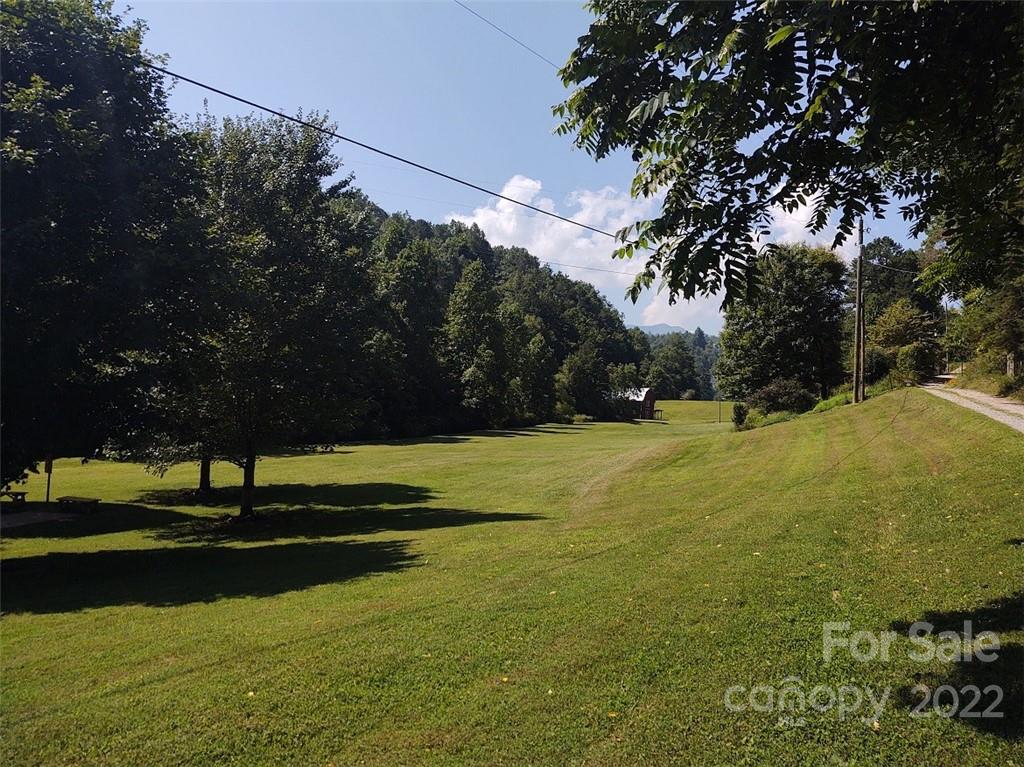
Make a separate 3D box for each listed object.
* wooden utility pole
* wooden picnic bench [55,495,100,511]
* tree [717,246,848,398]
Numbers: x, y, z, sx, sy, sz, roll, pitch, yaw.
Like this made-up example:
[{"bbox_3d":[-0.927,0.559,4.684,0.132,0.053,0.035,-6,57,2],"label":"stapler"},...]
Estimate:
[{"bbox_3d":[17.822,-3.749,41.000,0.320,9.450,0.320,2,-1,23],"label":"wooden utility pole"},{"bbox_3d":[-20.340,5.660,37.500,1.850,0.700,0.900,0,-2,10],"label":"wooden picnic bench"},{"bbox_3d":[16.817,-3.821,50.000,8.200,9.900,8.000,0,-2,19],"label":"tree"}]

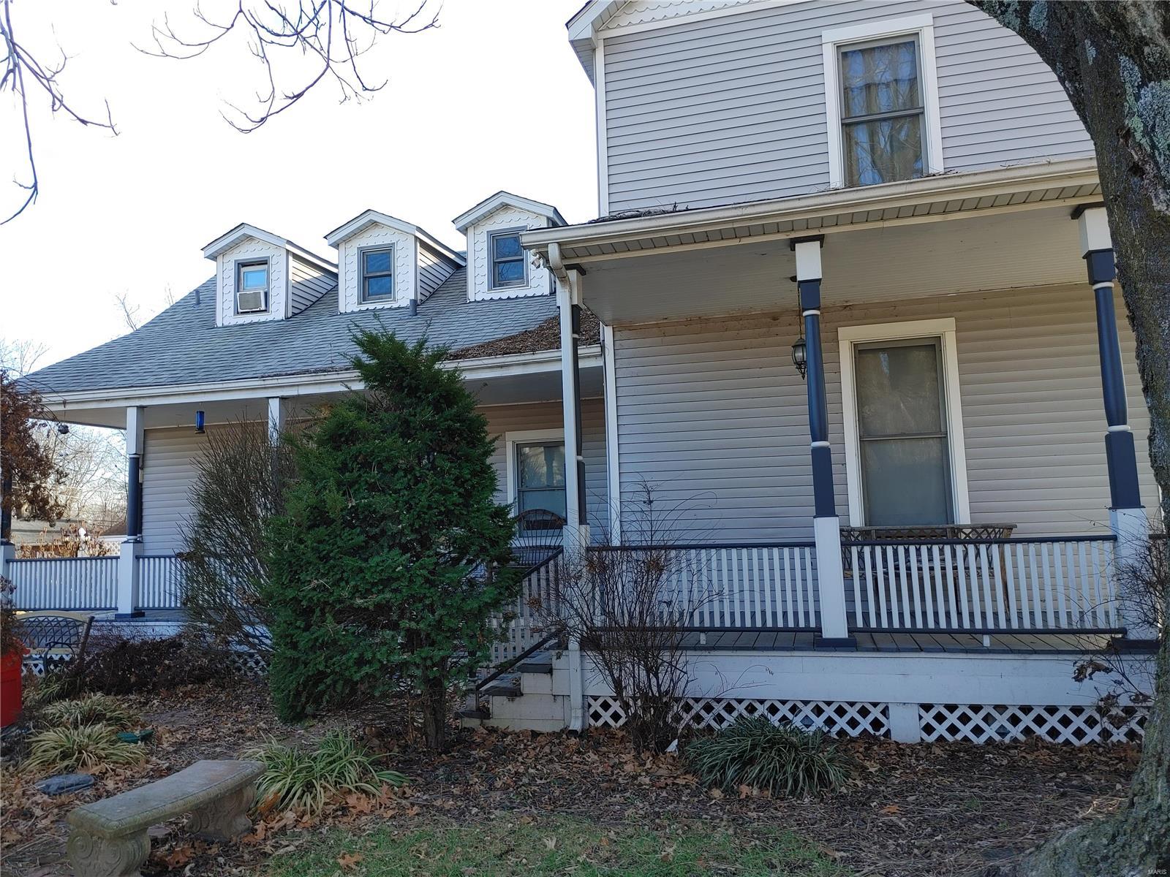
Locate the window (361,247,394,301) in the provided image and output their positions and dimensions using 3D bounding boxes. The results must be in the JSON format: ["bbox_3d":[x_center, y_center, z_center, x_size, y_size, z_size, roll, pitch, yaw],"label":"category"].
[{"bbox_3d":[-2.989,-2.369,12.678,0.570,0.850,0.090,-4,-6,15],"label":"window"}]

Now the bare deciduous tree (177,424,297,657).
[{"bbox_3d":[-3.259,1.061,8.939,1.600,2.600,1.450,-4,-6,15],"label":"bare deciduous tree"}]

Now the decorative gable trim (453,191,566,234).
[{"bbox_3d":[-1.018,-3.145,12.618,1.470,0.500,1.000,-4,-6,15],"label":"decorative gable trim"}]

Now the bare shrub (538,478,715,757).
[{"bbox_3d":[0.312,1.229,6.156,1.240,1.850,1.100,-4,-6,15],"label":"bare shrub"}]

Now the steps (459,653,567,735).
[{"bbox_3d":[-0.385,1.996,7.425,0.880,0.580,1.500,-4,-6,15],"label":"steps"}]

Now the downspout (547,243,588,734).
[{"bbox_3d":[-0.142,0.353,6.594,0.100,3.660,0.400,-4,-6,15],"label":"downspout"}]

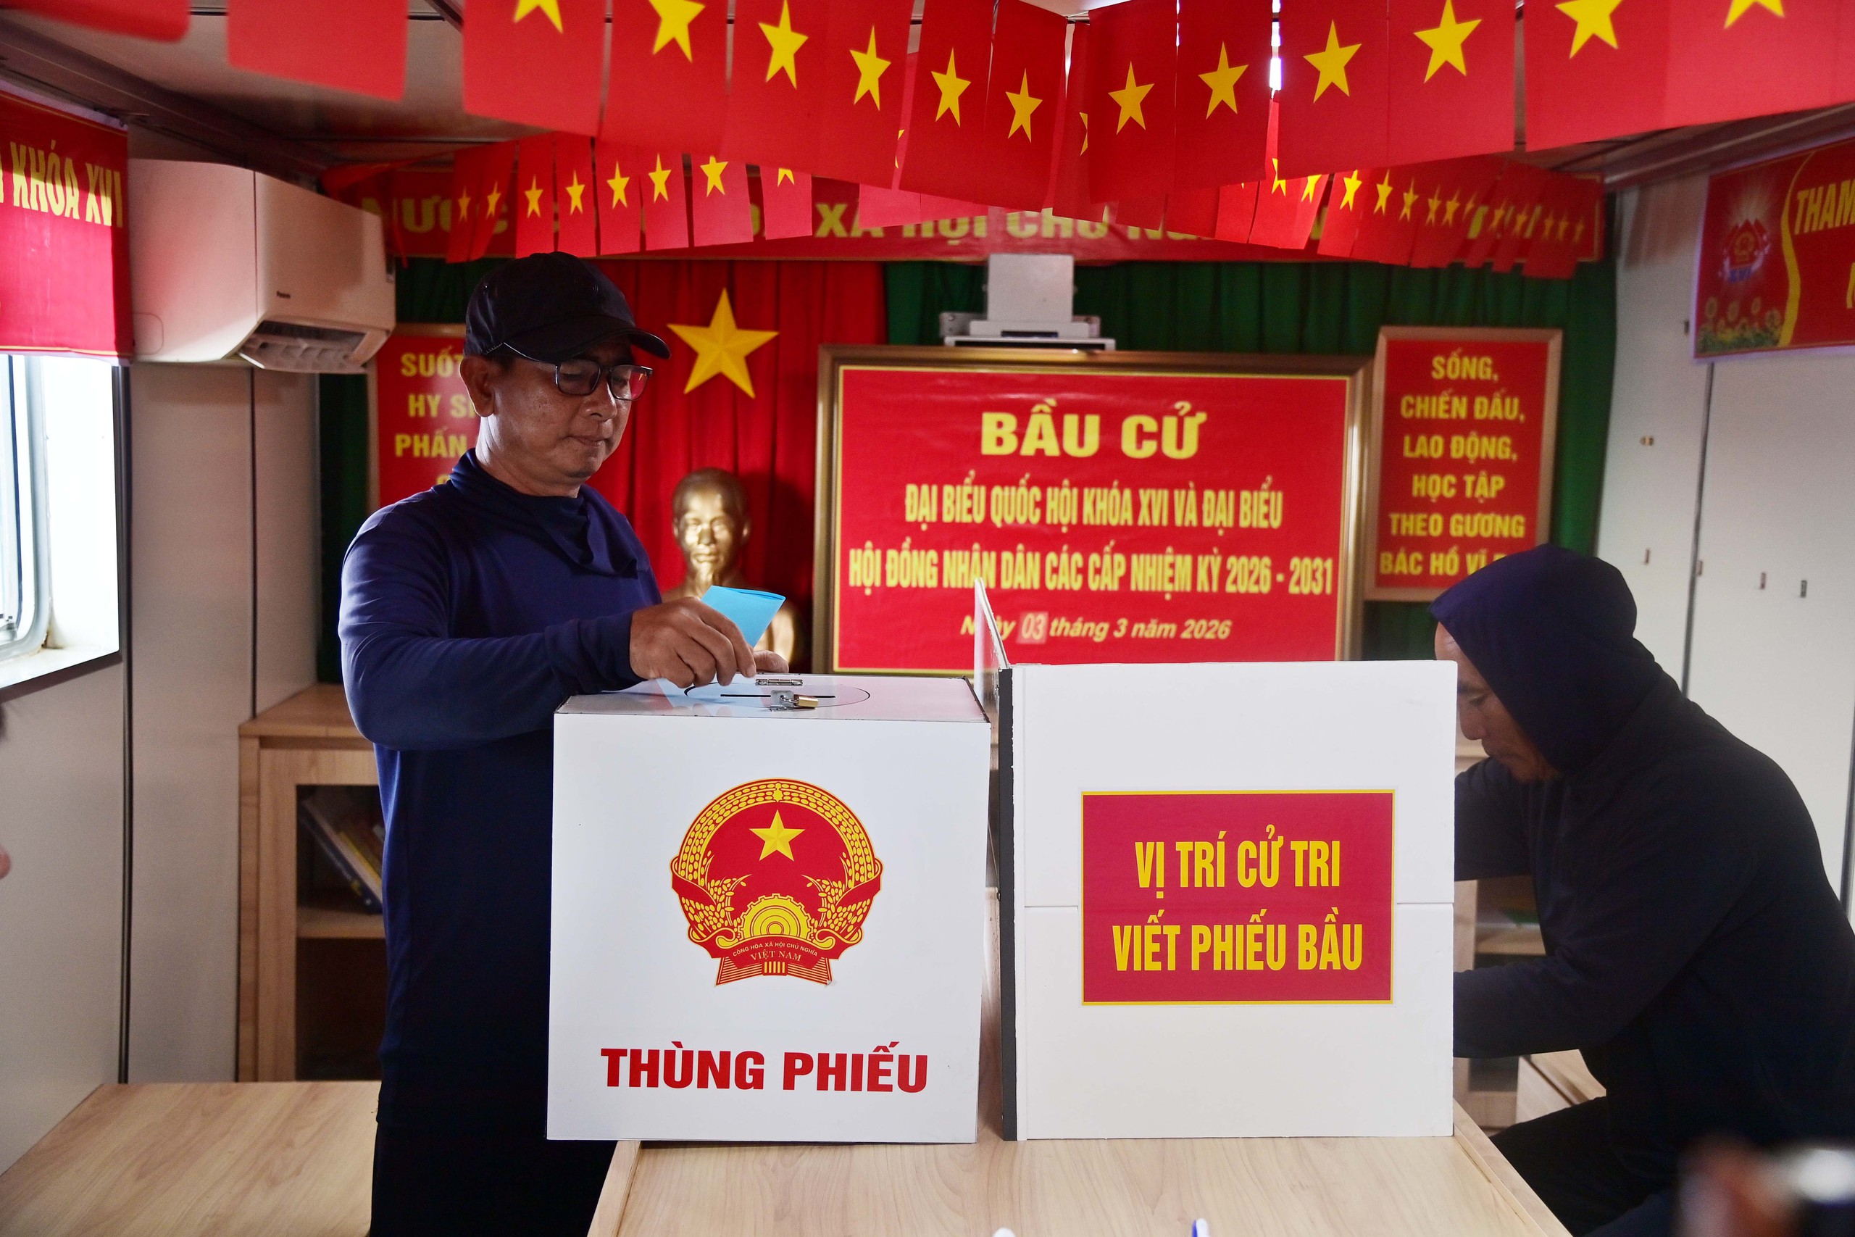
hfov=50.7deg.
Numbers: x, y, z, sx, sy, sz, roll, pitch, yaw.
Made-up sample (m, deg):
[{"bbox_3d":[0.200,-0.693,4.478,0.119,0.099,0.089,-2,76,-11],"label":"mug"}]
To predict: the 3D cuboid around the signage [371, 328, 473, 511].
[{"bbox_3d":[-0.890,-0.289,3.773,0.362,0.540,0.030,1,6,-3],"label":"signage"}]

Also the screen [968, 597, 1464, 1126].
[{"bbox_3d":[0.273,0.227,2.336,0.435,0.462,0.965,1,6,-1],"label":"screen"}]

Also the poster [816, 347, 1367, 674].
[{"bbox_3d":[0.321,-0.170,3.770,1.059,0.674,0.045,1,3,-3],"label":"poster"}]

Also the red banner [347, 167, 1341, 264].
[{"bbox_3d":[0.104,-0.764,3.732,2.396,0.170,0.020,0,6,-3],"label":"red banner"}]

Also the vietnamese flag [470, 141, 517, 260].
[{"bbox_3d":[-0.736,-0.708,3.329,0.020,0.197,0.133,14,-2,-32],"label":"vietnamese flag"}]

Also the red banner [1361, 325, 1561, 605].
[{"bbox_3d":[1.063,-0.297,3.862,0.362,0.540,0.030,1,6,-3],"label":"red banner"}]

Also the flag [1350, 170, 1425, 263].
[{"bbox_3d":[0.709,-0.652,3.027,0.020,0.197,0.133,24,17,32],"label":"flag"}]

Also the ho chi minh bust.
[{"bbox_3d":[-0.369,-0.047,3.599,0.250,0.461,0.190,2,6,9],"label":"ho chi minh bust"}]

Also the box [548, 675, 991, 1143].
[{"bbox_3d":[-0.156,0.278,1.990,0.404,0.405,0.318,1,6,-3],"label":"box"}]

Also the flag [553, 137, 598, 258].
[{"bbox_3d":[-0.562,-0.677,3.134,0.020,0.197,0.133,-3,7,-38],"label":"flag"}]

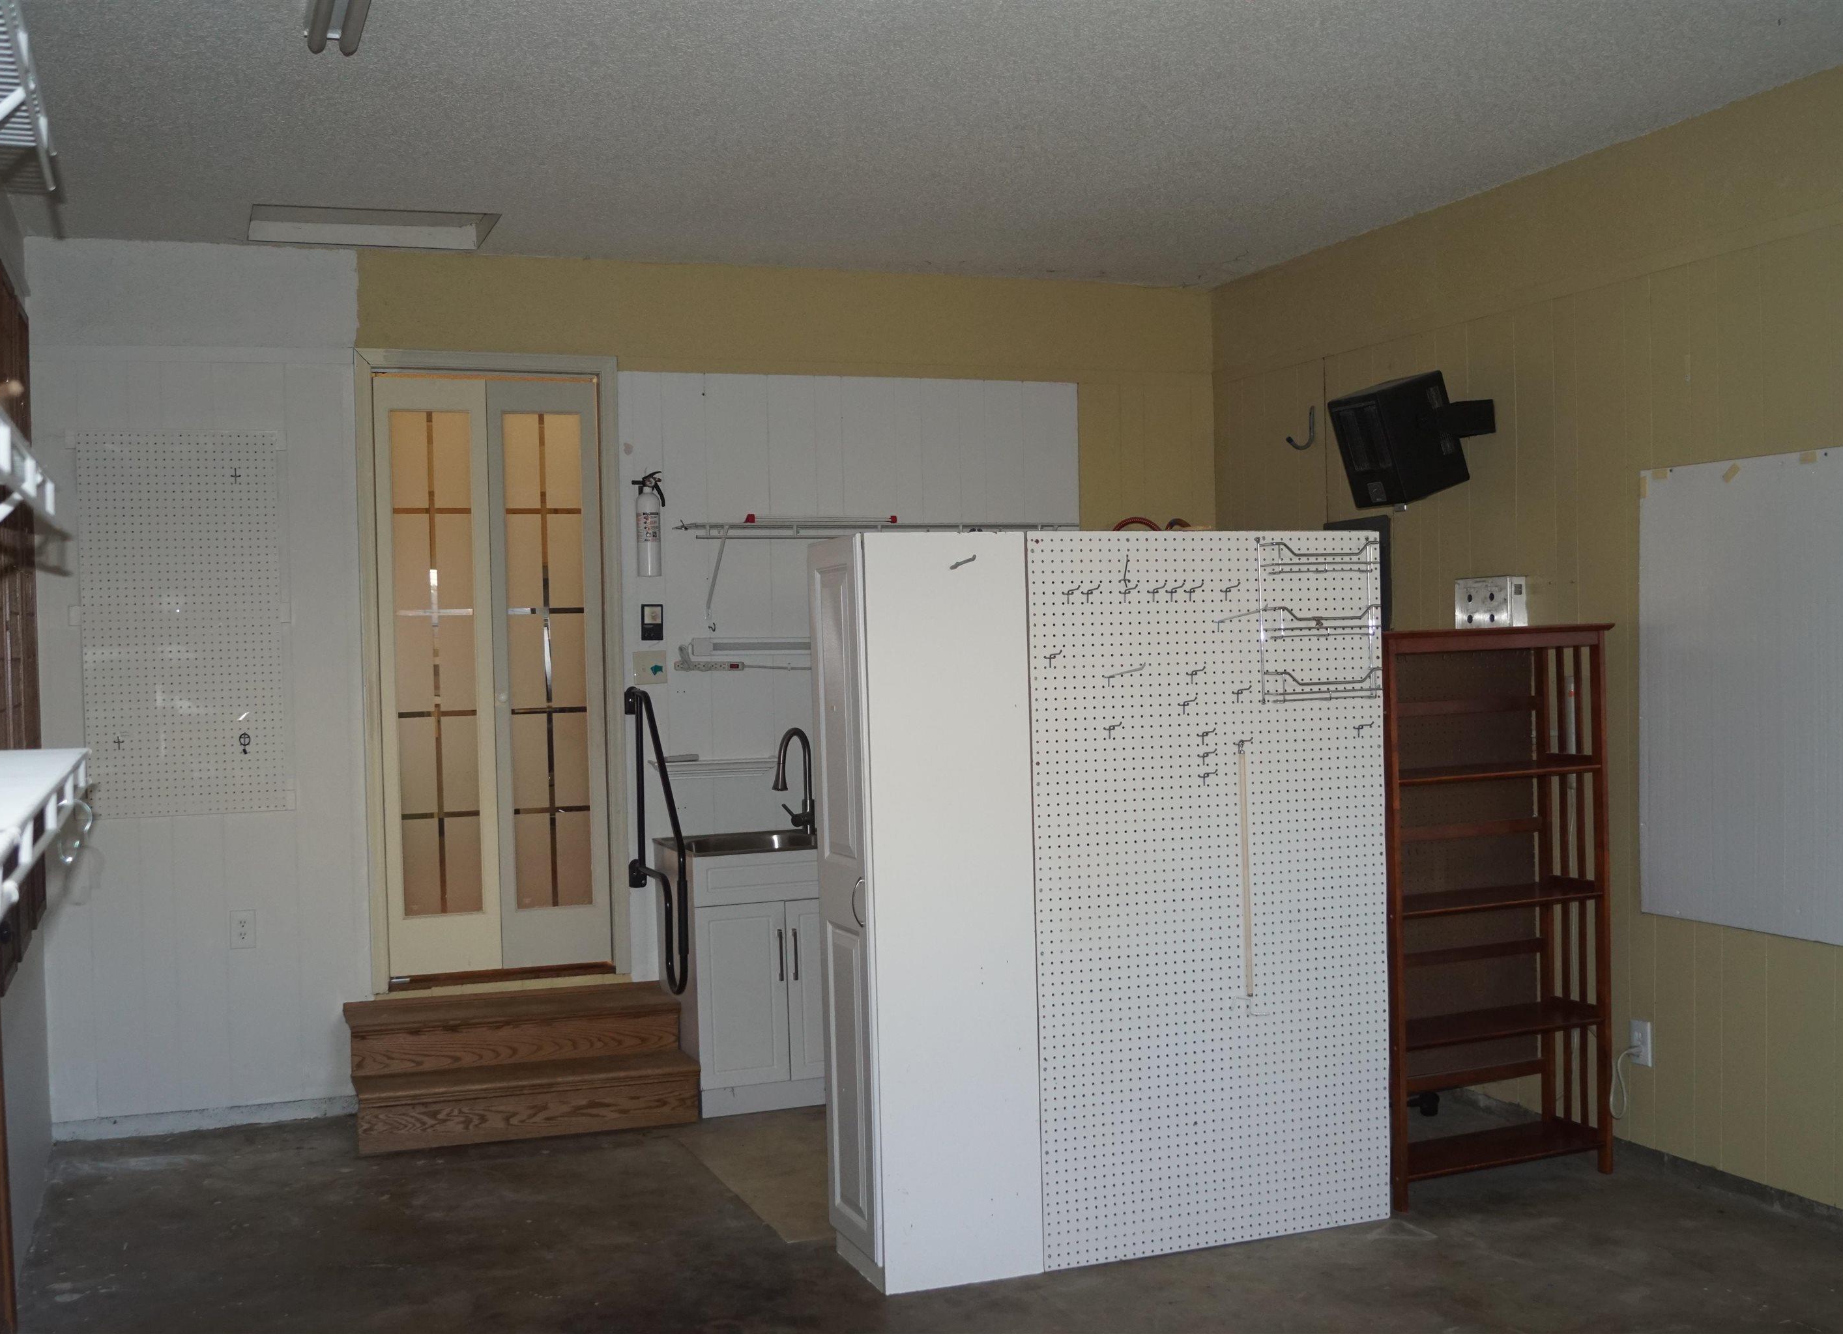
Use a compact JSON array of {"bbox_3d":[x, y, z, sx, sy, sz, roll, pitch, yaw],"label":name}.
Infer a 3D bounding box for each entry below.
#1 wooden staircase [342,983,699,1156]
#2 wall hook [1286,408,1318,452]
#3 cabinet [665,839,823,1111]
[{"bbox_3d":[-1.280,1.264,5.857,1.060,0.378,0.535,-2,1,-21],"label":"wooden staircase"},{"bbox_3d":[1.328,-0.828,6.370,0.100,0.155,0.025,-2,1,-21],"label":"wall hook"},{"bbox_3d":[-0.513,1.009,6.171,0.600,0.856,0.486,-2,1,-21],"label":"cabinet"}]

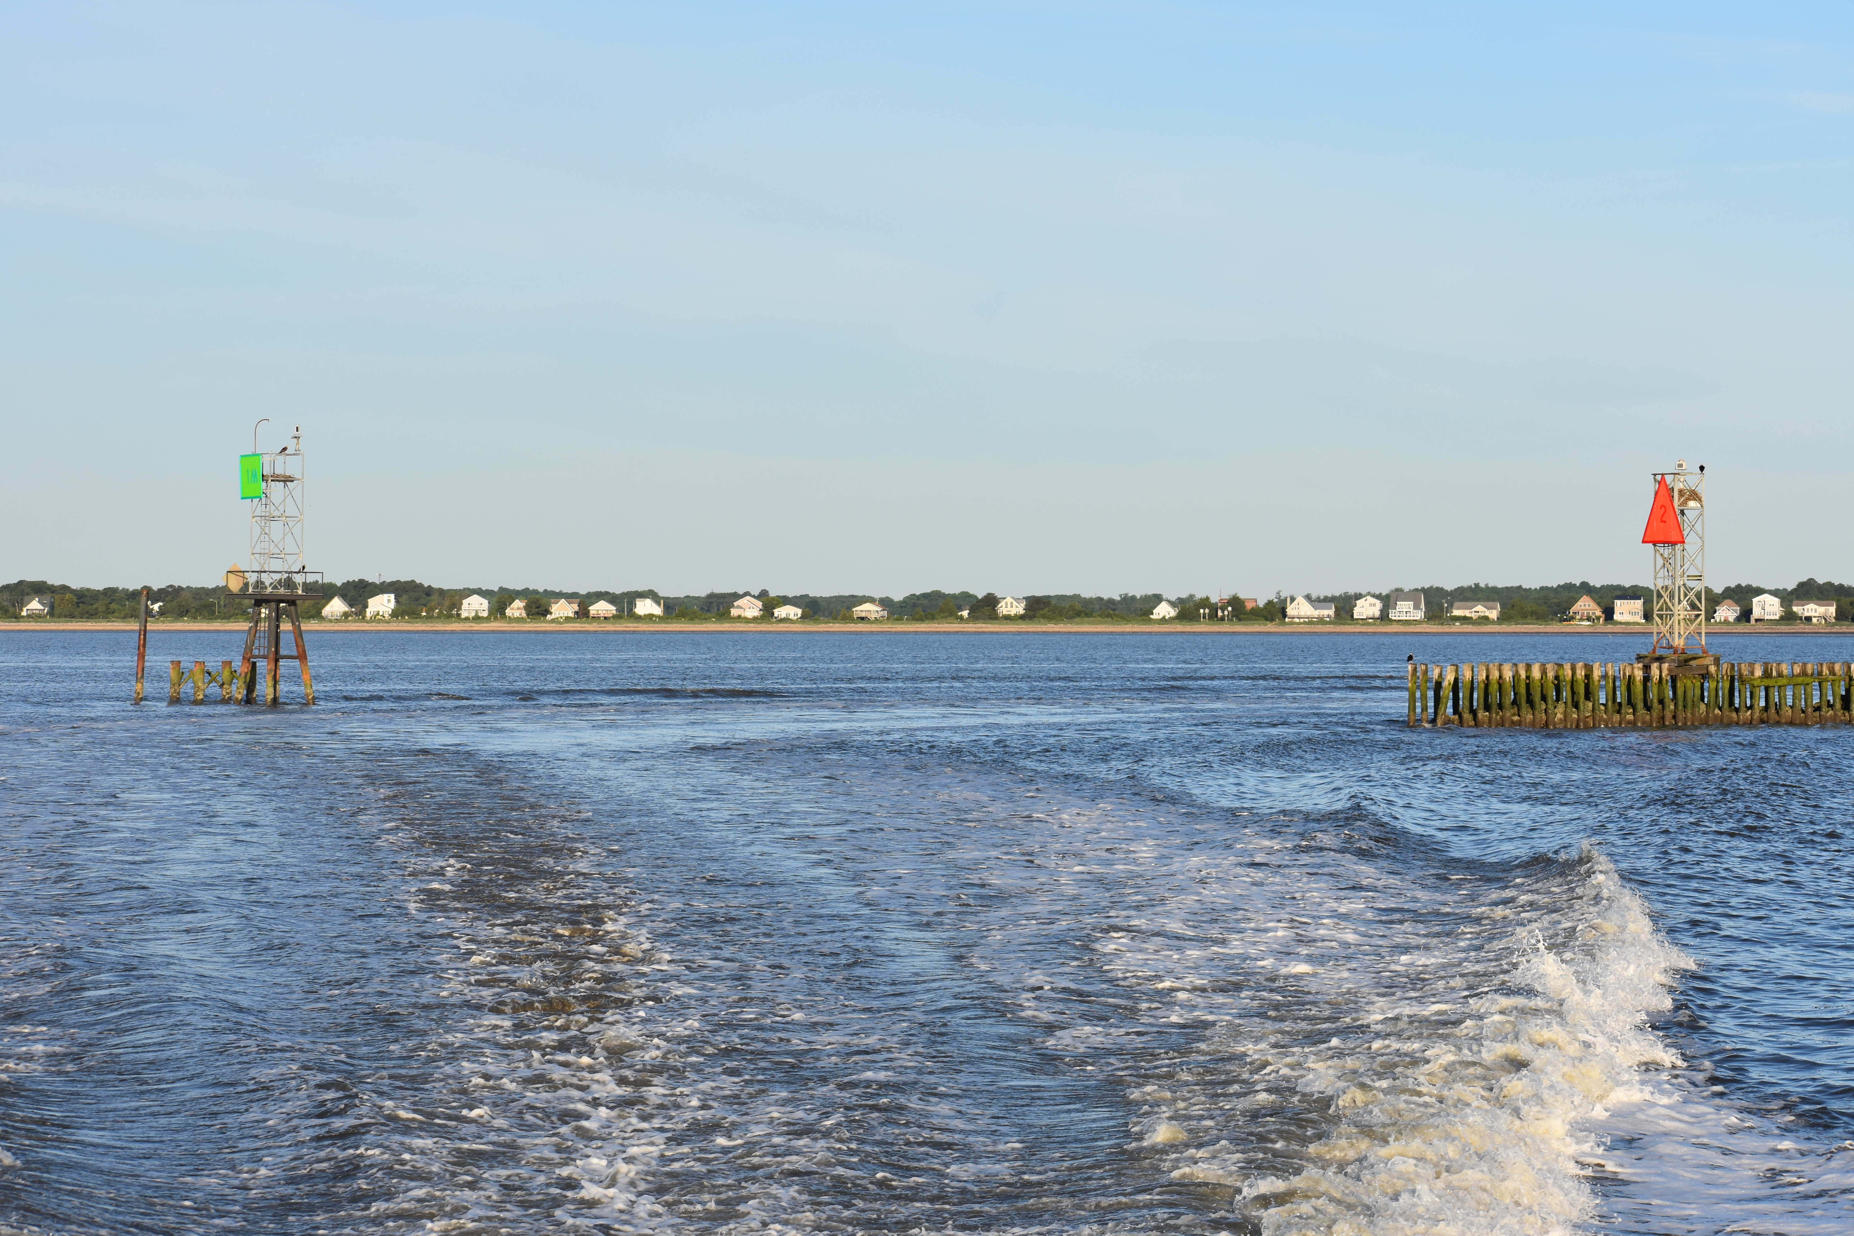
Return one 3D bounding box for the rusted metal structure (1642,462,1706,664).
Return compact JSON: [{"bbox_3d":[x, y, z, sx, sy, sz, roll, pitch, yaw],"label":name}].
[{"bbox_3d":[25.999,-1.929,187.000,1.400,7.050,2.400,0,0,-35],"label":"rusted metal structure"}]

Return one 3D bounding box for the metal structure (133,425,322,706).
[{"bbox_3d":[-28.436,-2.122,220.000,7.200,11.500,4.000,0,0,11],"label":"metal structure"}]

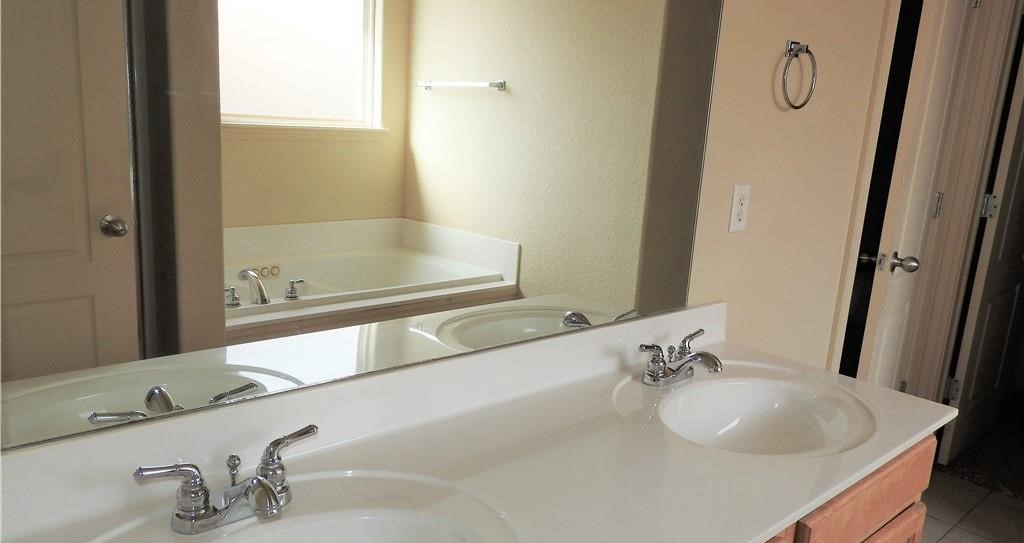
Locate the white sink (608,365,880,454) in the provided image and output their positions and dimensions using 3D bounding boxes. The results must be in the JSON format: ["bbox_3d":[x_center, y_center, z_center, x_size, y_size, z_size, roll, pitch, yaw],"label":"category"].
[{"bbox_3d":[0.448,0.329,1.409,0.546,0.150,0.450,-7,16,-41],"label":"white sink"}]

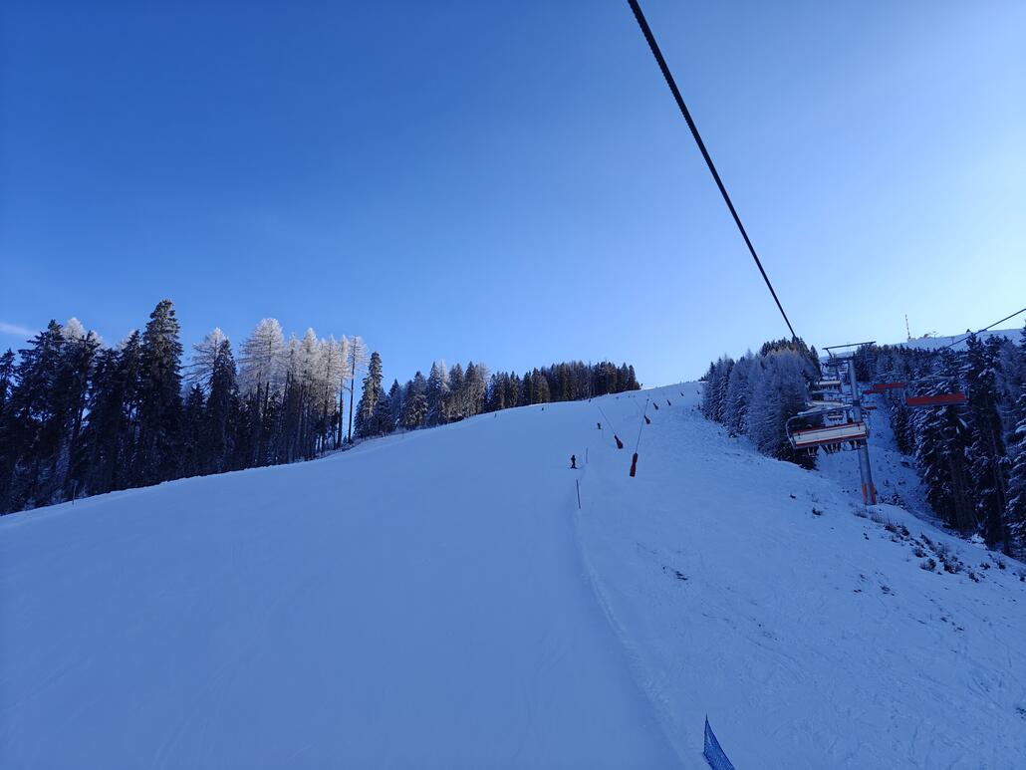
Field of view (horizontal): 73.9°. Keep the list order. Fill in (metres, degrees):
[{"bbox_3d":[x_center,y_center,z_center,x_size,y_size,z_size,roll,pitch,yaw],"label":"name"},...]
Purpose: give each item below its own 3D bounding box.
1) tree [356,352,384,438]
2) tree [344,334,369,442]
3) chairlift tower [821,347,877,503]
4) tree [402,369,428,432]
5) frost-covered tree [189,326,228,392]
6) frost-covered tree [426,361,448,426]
[{"bbox_3d":[-32.830,2.040,155.000,6.000,19.990,6.000,2,-11,-12],"label":"tree"},{"bbox_3d":[-33.910,0.580,146.000,5.200,23.190,5.200,2,-11,-13],"label":"tree"},{"bbox_3d":[44.790,5.040,87.880,6.300,20.660,4.200,-6,-12,25],"label":"chairlift tower"},{"bbox_3d":[-28.060,4.350,195.000,7.200,17.020,7.200,1,-11,-8],"label":"tree"},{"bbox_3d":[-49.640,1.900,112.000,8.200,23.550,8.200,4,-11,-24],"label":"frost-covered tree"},{"bbox_3d":[-23.380,2.540,212.000,6.400,20.430,6.400,0,-11,-6],"label":"frost-covered tree"}]

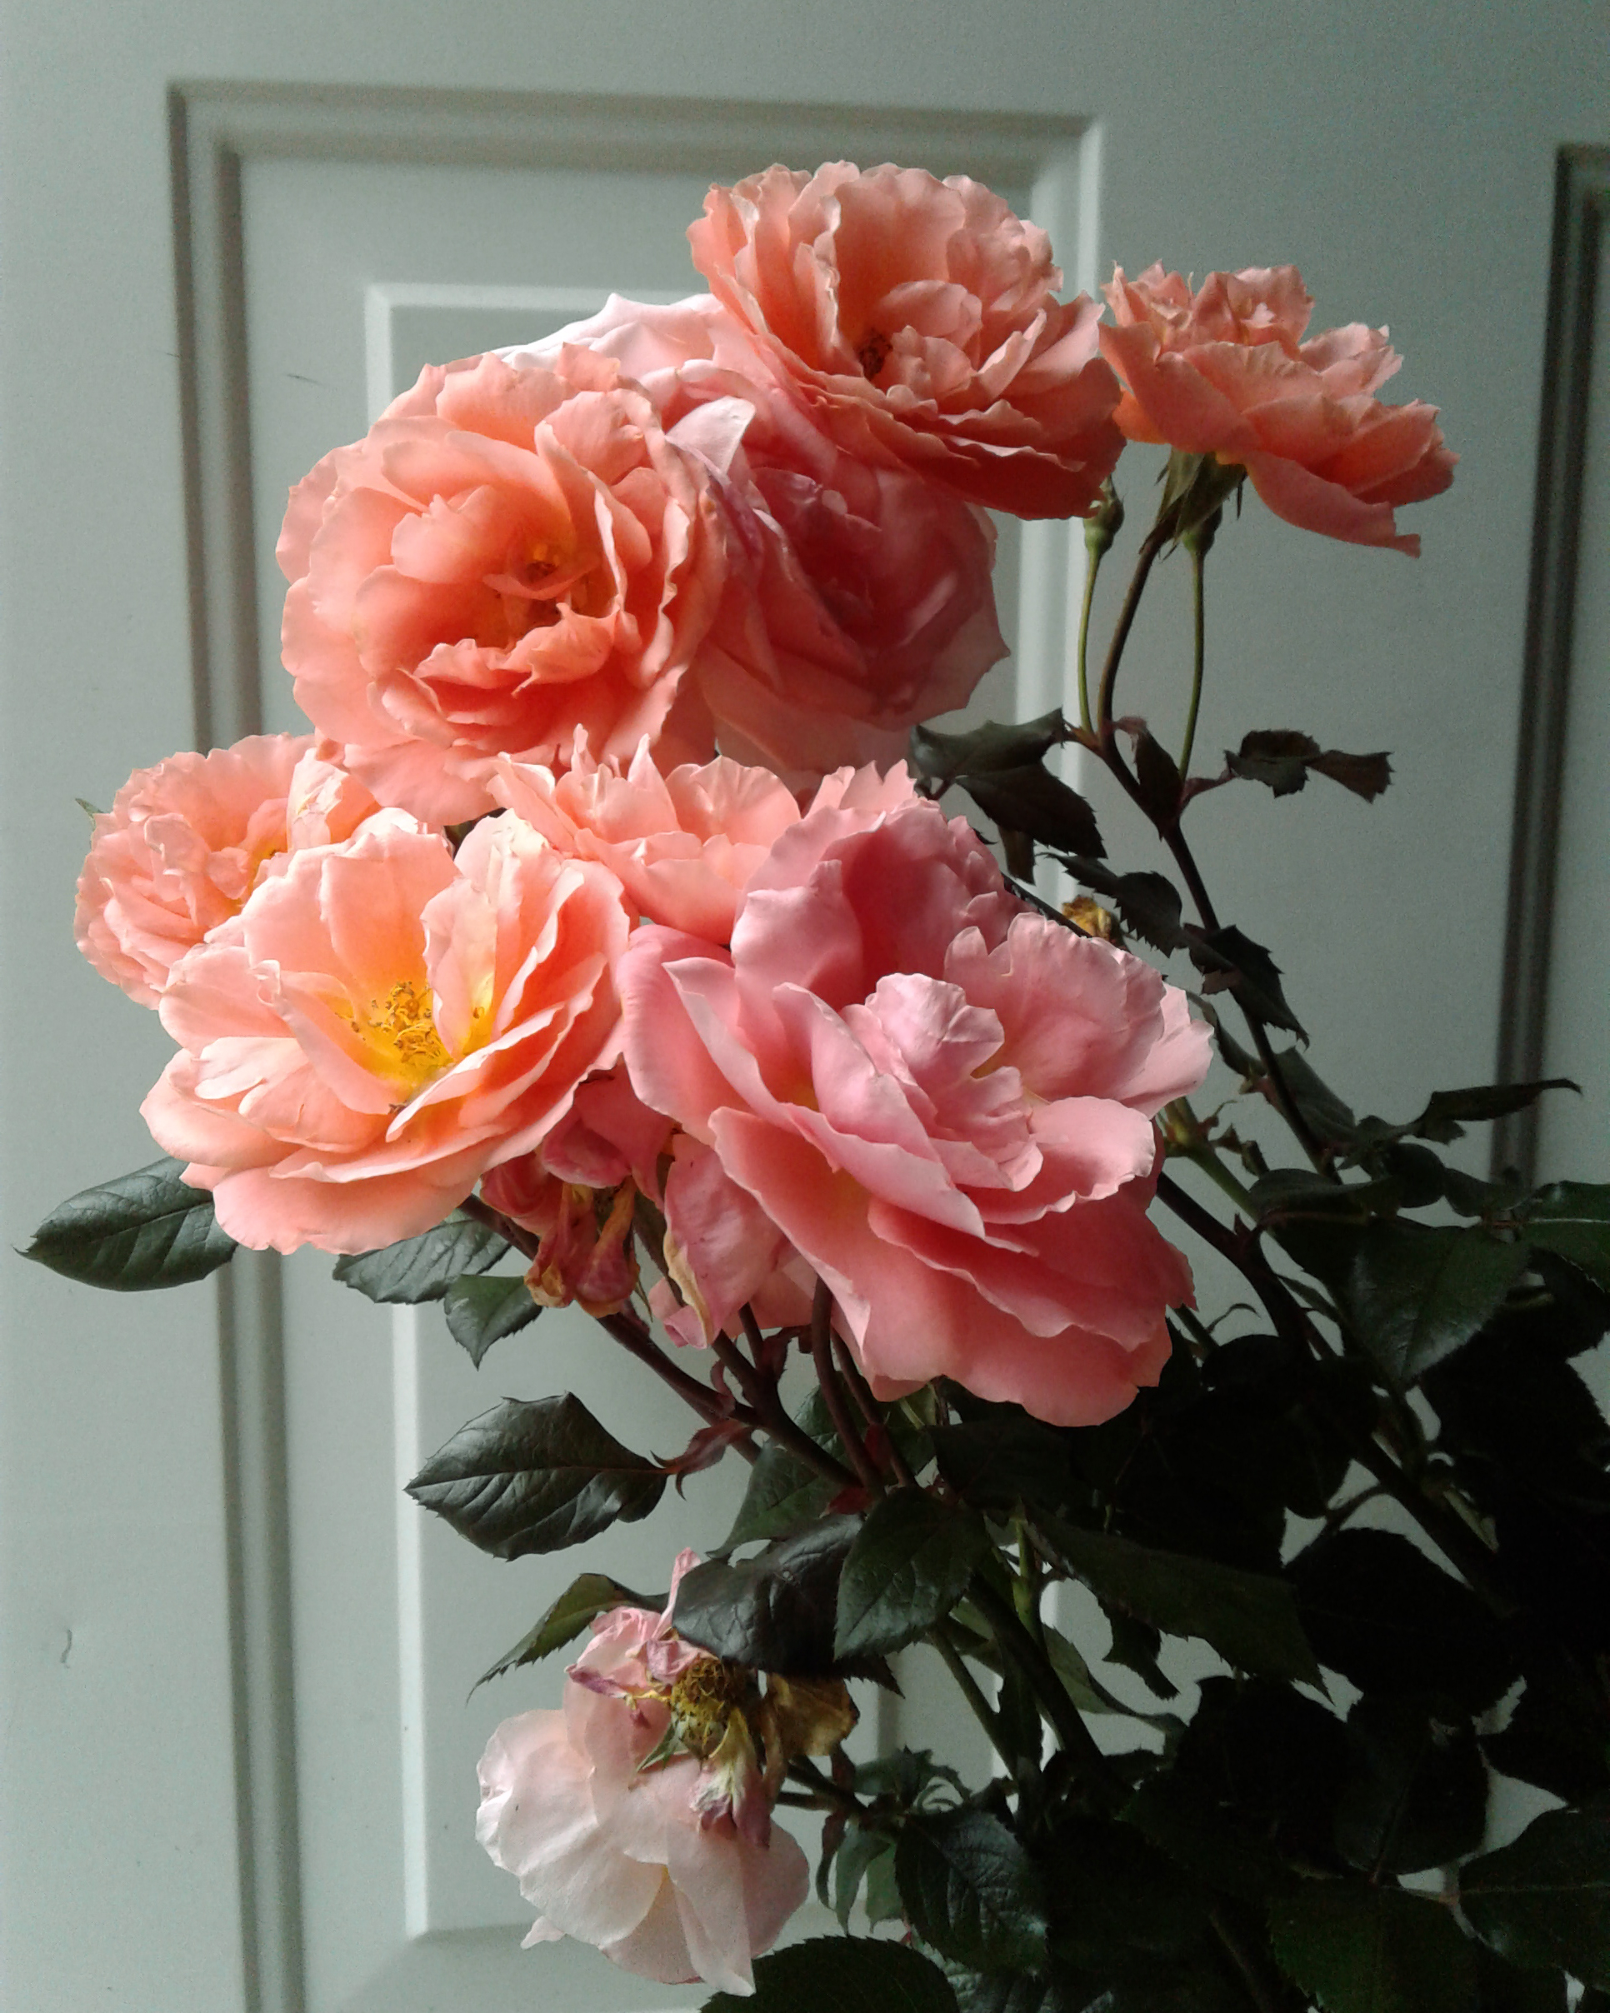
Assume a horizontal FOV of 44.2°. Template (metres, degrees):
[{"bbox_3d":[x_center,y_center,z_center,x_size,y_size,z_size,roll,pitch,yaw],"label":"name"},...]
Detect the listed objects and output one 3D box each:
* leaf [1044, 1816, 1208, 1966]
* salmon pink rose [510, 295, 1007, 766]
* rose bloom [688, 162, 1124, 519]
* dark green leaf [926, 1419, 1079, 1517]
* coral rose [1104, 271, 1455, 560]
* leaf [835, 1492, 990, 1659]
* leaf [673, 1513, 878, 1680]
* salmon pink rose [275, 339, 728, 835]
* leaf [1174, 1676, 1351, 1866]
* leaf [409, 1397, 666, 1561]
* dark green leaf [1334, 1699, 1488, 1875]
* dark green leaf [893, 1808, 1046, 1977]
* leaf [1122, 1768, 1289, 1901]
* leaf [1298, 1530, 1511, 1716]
[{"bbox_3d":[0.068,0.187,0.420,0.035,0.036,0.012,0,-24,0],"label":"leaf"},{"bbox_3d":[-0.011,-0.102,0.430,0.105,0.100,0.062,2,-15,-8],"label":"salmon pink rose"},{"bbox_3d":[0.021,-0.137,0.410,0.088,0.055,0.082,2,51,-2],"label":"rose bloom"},{"bbox_3d":[0.039,0.090,0.385,0.029,0.019,0.014,-2,21,-5],"label":"dark green leaf"},{"bbox_3d":[0.109,-0.137,0.455,0.078,0.052,0.076,16,6,0],"label":"coral rose"},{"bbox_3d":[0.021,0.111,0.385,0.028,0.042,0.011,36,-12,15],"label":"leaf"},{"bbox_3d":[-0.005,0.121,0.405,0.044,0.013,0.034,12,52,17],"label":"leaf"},{"bbox_3d":[-0.058,-0.082,0.385,0.084,0.089,0.056,2,9,9],"label":"salmon pink rose"},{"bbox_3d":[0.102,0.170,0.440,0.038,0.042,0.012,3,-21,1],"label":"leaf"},{"bbox_3d":[-0.051,0.089,0.375,0.049,0.031,0.012,4,18,5],"label":"leaf"},{"bbox_3d":[0.131,0.169,0.430,0.033,0.042,0.010,16,-28,2],"label":"dark green leaf"},{"bbox_3d":[0.032,0.167,0.375,0.029,0.031,0.012,-16,15,-5],"label":"dark green leaf"},{"bbox_3d":[0.087,0.180,0.430,0.042,0.010,0.029,19,54,15],"label":"leaf"},{"bbox_3d":[0.133,0.138,0.440,0.050,0.011,0.041,14,54,11],"label":"leaf"}]

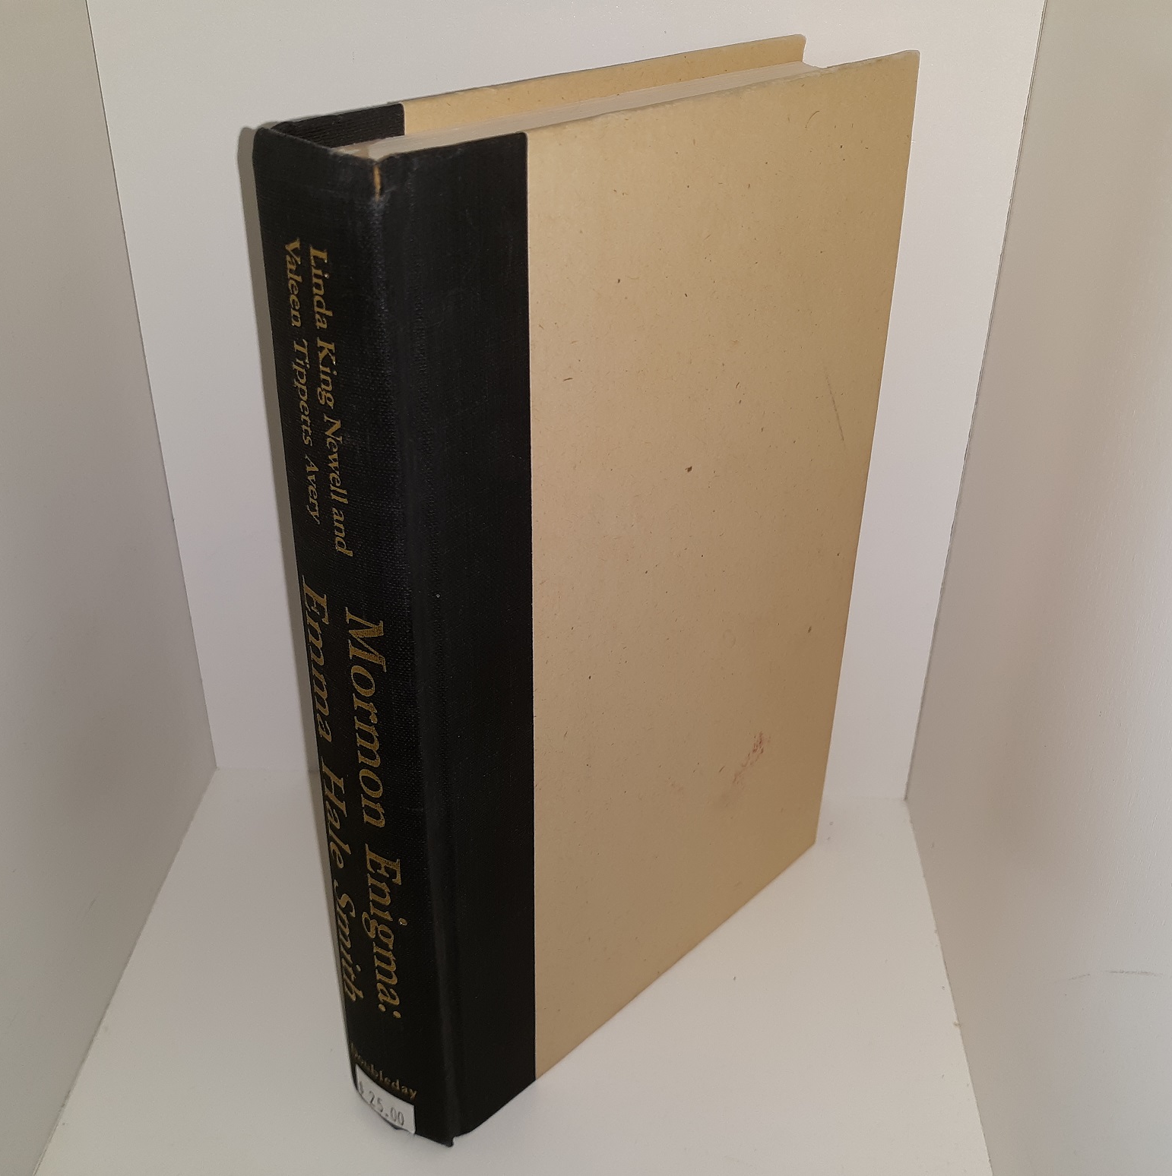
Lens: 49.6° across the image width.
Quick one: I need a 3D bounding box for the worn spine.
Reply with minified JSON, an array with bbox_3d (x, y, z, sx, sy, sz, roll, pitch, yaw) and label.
[{"bbox_3d":[-0.034,0.028,0.272,0.034,0.241,0.034,27,40,36],"label":"worn spine"}]

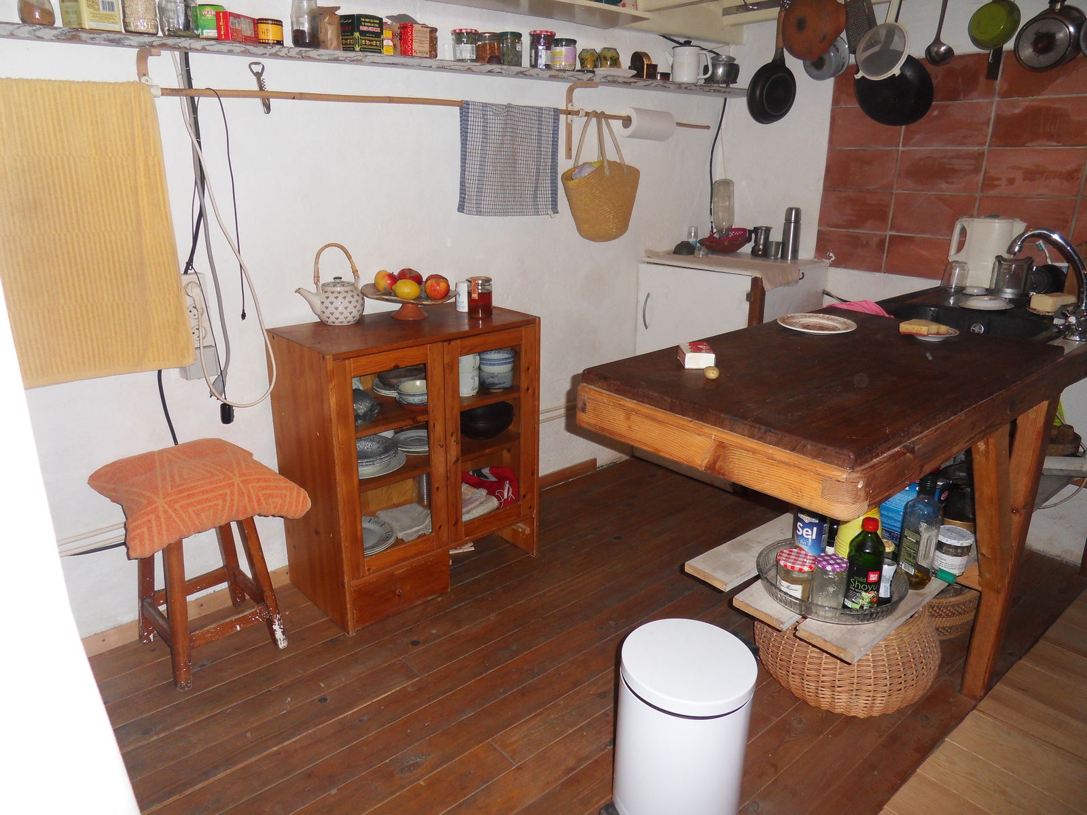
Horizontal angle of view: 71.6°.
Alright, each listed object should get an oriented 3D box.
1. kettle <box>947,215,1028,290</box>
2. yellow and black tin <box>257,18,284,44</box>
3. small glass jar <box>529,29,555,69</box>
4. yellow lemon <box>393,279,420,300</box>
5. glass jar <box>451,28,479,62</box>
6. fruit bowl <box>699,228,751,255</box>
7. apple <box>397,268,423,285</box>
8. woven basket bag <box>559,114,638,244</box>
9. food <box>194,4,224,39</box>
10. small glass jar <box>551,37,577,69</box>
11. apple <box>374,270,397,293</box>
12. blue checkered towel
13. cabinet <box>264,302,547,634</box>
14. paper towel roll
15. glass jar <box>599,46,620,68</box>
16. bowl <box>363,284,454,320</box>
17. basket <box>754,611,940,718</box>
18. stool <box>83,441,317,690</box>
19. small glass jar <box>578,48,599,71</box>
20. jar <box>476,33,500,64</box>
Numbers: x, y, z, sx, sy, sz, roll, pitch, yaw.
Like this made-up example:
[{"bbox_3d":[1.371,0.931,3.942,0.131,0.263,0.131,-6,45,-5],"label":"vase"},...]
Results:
[{"bbox_3d":[1.496,-0.529,2.559,0.215,0.235,0.140,17,24,39],"label":"kettle"},{"bbox_3d":[-0.661,-0.909,1.825,0.061,0.058,0.061,-15,25,-40],"label":"yellow and black tin"},{"bbox_3d":[-0.007,-1.179,2.484,0.085,0.120,0.085,1,18,0],"label":"small glass jar"},{"bbox_3d":[-0.392,-0.339,2.165,0.080,0.060,0.062,-2,19,-10],"label":"yellow lemon"},{"bbox_3d":[-0.237,-1.101,2.291,0.083,0.095,0.083,-1,18,-6],"label":"glass jar"},{"bbox_3d":[0.814,-0.745,3.384,0.225,0.095,0.225,5,19,12],"label":"fruit bowl"},{"bbox_3d":[-0.399,-0.383,2.256,0.077,0.068,0.077,1,19,0],"label":"apple"},{"bbox_3d":[0.218,-0.858,2.823,0.400,0.469,0.190,-15,24,-40],"label":"woven basket bag"},{"bbox_3d":[-0.783,-0.907,1.781,0.073,0.080,0.055,-9,21,-25],"label":"food"},{"bbox_3d":[0.067,-1.139,2.437,0.076,0.092,0.076,1,19,0],"label":"small glass jar"},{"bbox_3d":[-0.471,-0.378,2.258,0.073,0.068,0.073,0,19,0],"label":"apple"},{"bbox_3d":[-0.105,-0.809,2.484,0.417,0.355,0.045,-16,24,-39],"label":"blue checkered towel"},{"bbox_3d":[-0.393,0.138,2.300,0.691,0.800,0.362,-15,25,-40],"label":"cabinet"},{"bbox_3d":[0.391,-1.066,2.846,0.225,0.108,0.108,-13,22,-40],"label":"paper towel roll"},{"bbox_3d":[0.235,-1.250,2.691,0.074,0.070,0.074,2,18,4],"label":"glass jar"},{"bbox_3d":[-0.400,-0.310,2.247,0.280,0.086,0.280,1,19,0],"label":"bowl"},{"bbox_3d":[0.763,0.581,1.916,0.441,0.277,0.441,-16,24,-39],"label":"basket"},{"bbox_3d":[-0.912,0.413,2.031,0.400,0.554,0.370,-15,24,-40],"label":"stool"},{"bbox_3d":[0.157,-1.213,2.629,0.072,0.070,0.072,2,18,3],"label":"small glass jar"},{"bbox_3d":[-0.166,-1.088,2.287,0.076,0.094,0.076,0,19,0],"label":"jar"}]

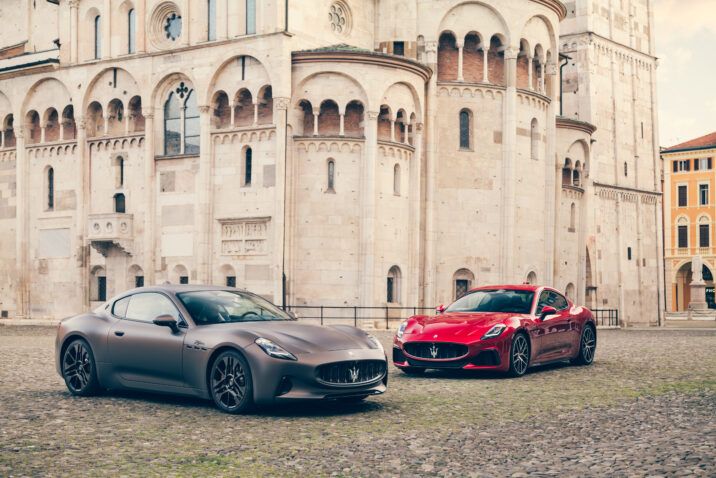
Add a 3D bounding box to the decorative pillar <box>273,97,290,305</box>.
[{"bbox_3d":[-2.643,-1.050,37.681,0.500,7.763,0.400,-2,-3,34],"label":"decorative pillar"}]

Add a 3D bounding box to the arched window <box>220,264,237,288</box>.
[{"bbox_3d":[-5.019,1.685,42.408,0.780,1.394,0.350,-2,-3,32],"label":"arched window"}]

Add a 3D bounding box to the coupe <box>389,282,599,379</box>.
[{"bbox_3d":[2.354,1.427,17.694,1.980,1.353,4.950,-1,-3,31],"label":"coupe"}]

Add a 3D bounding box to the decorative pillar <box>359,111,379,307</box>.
[{"bbox_3d":[0.366,-0.808,37.735,0.560,7.289,0.460,1,-3,-27],"label":"decorative pillar"}]

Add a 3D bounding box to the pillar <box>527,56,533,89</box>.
[{"bbox_3d":[7.488,-7.227,47.782,0.260,1.497,0.260,0,-3,0],"label":"pillar"}]

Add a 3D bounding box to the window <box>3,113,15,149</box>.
[{"bbox_3d":[-15.761,-4.851,49.377,0.820,1.543,0.350,-2,-3,32],"label":"window"}]

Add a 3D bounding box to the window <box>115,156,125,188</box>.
[{"bbox_3d":[-9.955,-2.776,45.675,0.550,1.341,0.300,-2,-3,32],"label":"window"}]

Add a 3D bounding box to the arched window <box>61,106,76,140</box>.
[{"bbox_3d":[-11.974,-4.798,45.261,0.900,1.400,0.300,-2,-3,32],"label":"arched window"}]

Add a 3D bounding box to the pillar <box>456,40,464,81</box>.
[{"bbox_3d":[4.216,-7.322,45.011,0.300,1.600,0.300,1,-3,-18],"label":"pillar"}]

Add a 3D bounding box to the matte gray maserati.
[{"bbox_3d":[-1.790,1.245,13.300,4.940,1.350,1.980,-3,-4,44],"label":"matte gray maserati"}]

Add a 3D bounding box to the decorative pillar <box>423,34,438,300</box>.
[{"bbox_3d":[2.973,-2.342,44.568,0.600,11.200,0.550,0,-3,-3],"label":"decorative pillar"}]

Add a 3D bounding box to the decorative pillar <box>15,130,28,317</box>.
[{"bbox_3d":[-14.018,-0.659,45.430,0.420,7.814,0.360,-2,-3,34],"label":"decorative pillar"}]

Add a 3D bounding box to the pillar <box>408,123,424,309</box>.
[{"bbox_3d":[2.303,-0.744,43.080,0.500,7.730,0.600,-1,-3,19],"label":"pillar"}]

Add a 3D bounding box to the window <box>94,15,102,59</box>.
[{"bbox_3d":[-10.528,-8.225,44.446,0.460,1.800,0.220,-2,-3,32],"label":"window"}]

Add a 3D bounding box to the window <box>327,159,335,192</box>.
[{"bbox_3d":[-0.946,-2.184,37.634,0.300,1.173,0.250,0,-2,-4],"label":"window"}]

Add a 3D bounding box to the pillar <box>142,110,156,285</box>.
[{"bbox_3d":[-8.037,-0.944,42.181,0.520,7.900,0.320,-2,-3,32],"label":"pillar"}]

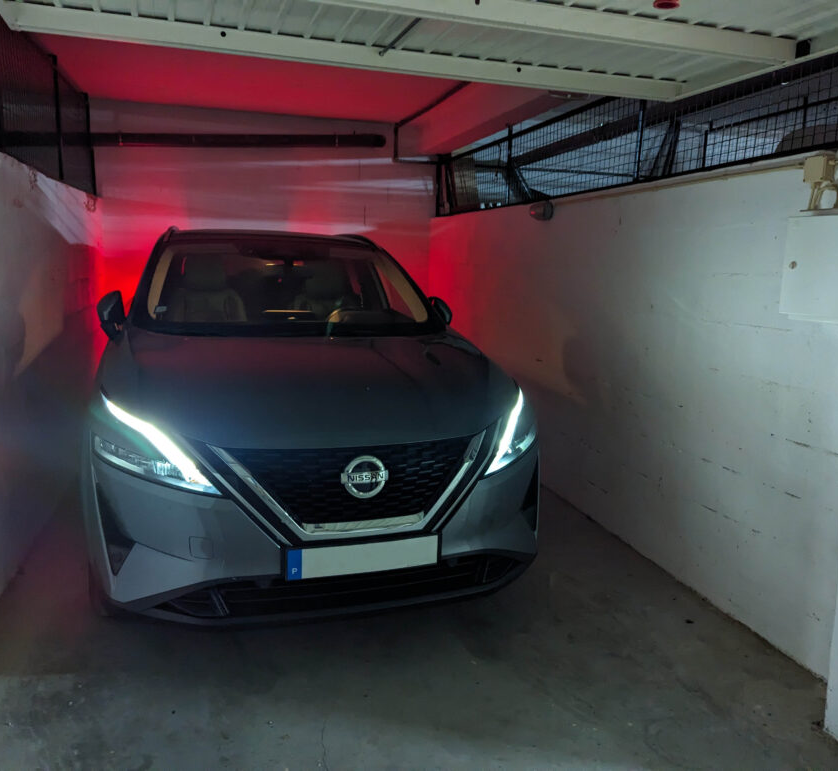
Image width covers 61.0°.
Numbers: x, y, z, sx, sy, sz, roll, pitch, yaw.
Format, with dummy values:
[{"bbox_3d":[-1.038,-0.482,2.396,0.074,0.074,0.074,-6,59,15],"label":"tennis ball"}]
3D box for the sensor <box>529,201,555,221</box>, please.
[{"bbox_3d":[0.779,-1.129,4.576,0.130,0.130,0.130,-1,10,-16],"label":"sensor"}]

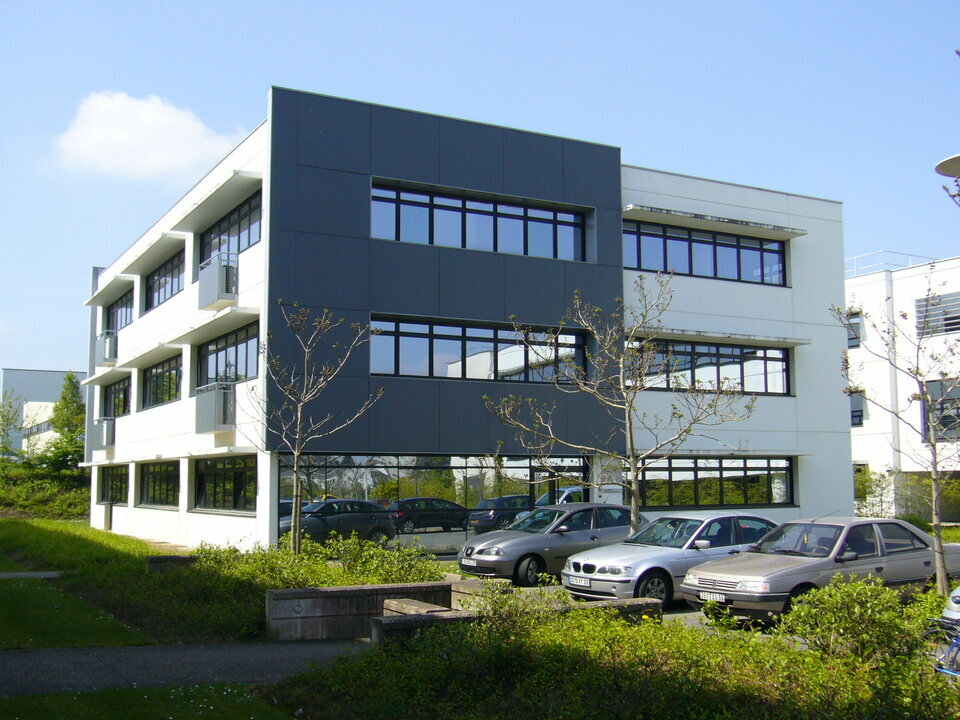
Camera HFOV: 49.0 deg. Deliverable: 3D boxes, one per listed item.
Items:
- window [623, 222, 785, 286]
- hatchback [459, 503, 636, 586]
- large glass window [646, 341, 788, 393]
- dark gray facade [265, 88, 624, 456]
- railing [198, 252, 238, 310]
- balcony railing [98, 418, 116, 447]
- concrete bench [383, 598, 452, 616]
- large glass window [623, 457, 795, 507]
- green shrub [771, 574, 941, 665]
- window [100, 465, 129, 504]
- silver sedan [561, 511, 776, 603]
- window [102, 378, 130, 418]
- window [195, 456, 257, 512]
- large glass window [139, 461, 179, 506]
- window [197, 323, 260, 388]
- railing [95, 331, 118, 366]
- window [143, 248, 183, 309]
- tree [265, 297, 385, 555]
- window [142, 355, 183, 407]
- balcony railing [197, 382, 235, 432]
[{"bbox_3d":[7.040,-3.287,32.676,6.700,1.530,0.200,3,-7,-29],"label":"window"},{"bbox_3d":[1.628,3.626,20.847,4.280,1.441,1.730,3,-7,-31],"label":"hatchback"},{"bbox_3d":[6.527,0.189,29.863,6.180,1.440,0.200,3,-7,-29],"label":"large glass window"},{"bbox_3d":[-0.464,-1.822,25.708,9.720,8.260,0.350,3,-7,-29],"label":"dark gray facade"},{"bbox_3d":[-7.077,-2.075,28.544,0.500,1.250,1.950,3,-7,-29],"label":"railing"},{"bbox_3d":[-15.017,2.973,42.080,0.500,1.180,1.950,3,-7,-29],"label":"balcony railing"},{"bbox_3d":[-0.785,3.282,13.100,0.360,0.430,1.350,3,-7,-29],"label":"concrete bench"},{"bbox_3d":[6.501,3.441,29.480,6.280,1.450,0.200,3,-7,-29],"label":"large glass window"},{"bbox_3d":[4.084,2.799,11.402,1.600,0.950,1.350,0,-6,0],"label":"green shrub"},{"bbox_3d":[-13.590,4.680,39.648,0.200,1.430,6.000,3,-7,-29],"label":"window"},{"bbox_3d":[3.453,3.214,17.191,4.471,1.415,1.770,3,-7,-30],"label":"silver sedan"},{"bbox_3d":[-14.460,1.559,42.249,0.200,1.500,6.400,3,-7,-29],"label":"window"},{"bbox_3d":[-6.517,3.203,27.191,0.200,1.420,6.000,3,-7,-29],"label":"window"},{"bbox_3d":[-10.078,3.944,33.463,0.200,1.440,6.000,3,-7,-29],"label":"large glass window"},{"bbox_3d":[-6.535,-0.012,27.546,0.200,1.470,6.000,3,-7,-29],"label":"window"},{"bbox_3d":[-15.046,-0.413,42.459,0.500,1.250,1.950,3,-7,-29],"label":"railing"},{"bbox_3d":[-10.113,-2.527,34.176,0.200,1.380,6.000,3,-7,-29],"label":"window"},{"bbox_3d":[-3.225,1.588,21.097,2.700,5.400,2.600,0,-6,0],"label":"tree"},{"bbox_3d":[-10.095,0.718,33.819,0.200,1.430,6.000,3,-7,-29],"label":"window"},{"bbox_3d":[-6.652,1.256,26.584,0.500,1.170,1.860,3,-7,-29],"label":"balcony railing"}]

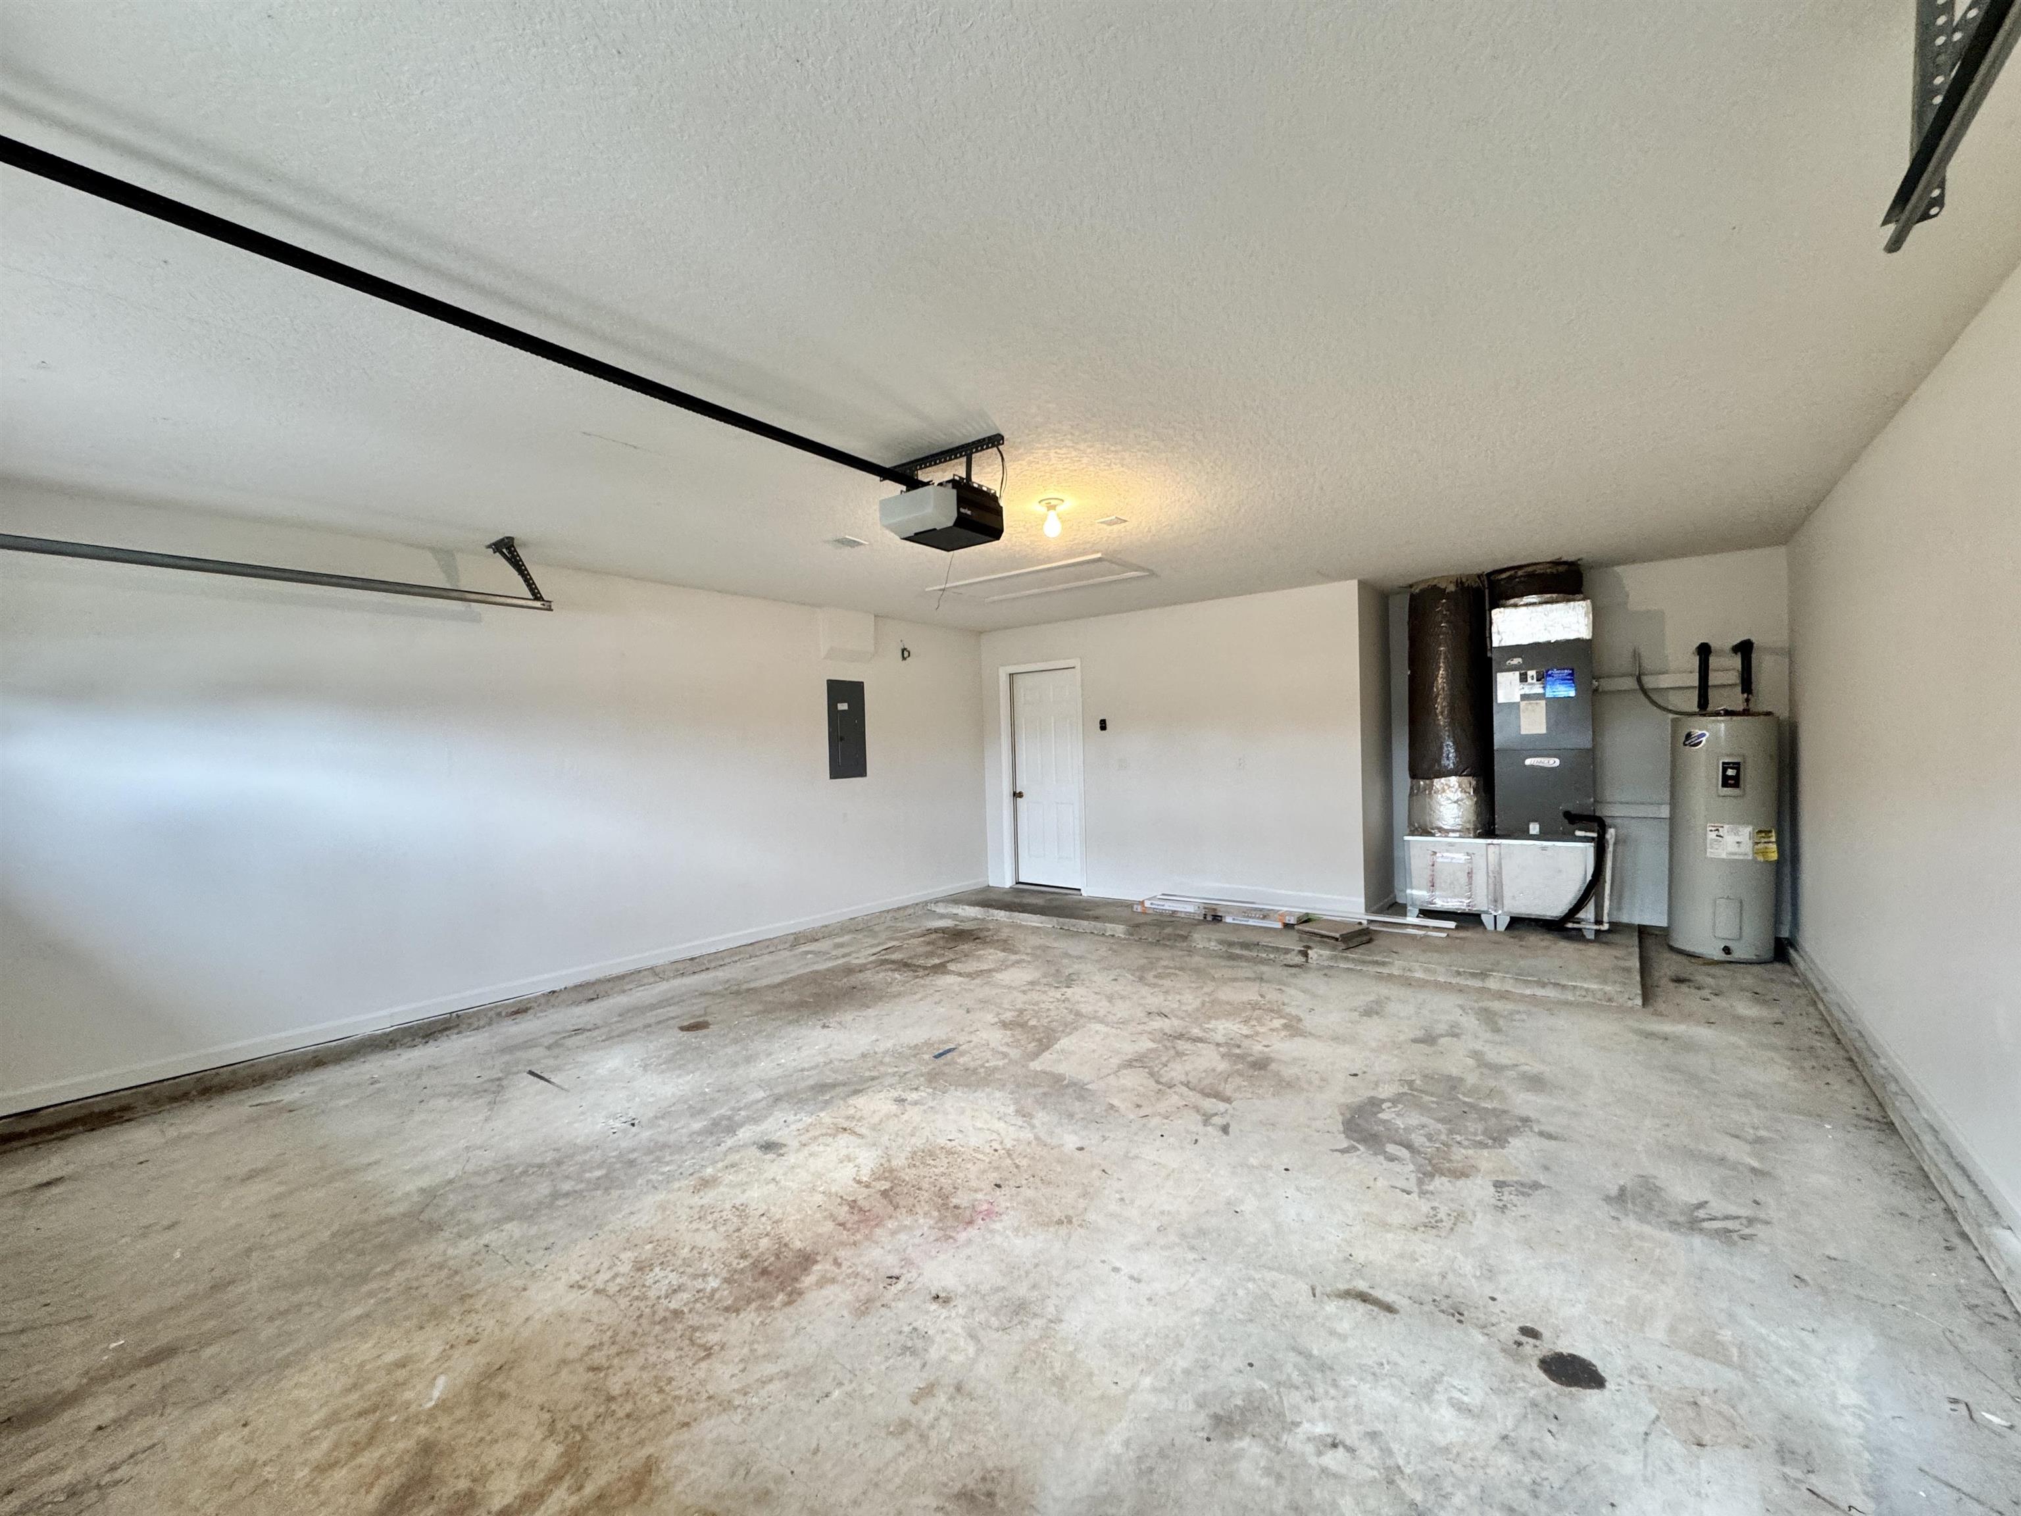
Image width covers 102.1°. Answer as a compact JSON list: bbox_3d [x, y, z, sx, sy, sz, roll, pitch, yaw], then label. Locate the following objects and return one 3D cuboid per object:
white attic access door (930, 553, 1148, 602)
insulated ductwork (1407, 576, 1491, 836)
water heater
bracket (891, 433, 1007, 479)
[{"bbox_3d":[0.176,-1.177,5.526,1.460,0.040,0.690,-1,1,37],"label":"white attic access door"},{"bbox_3d":[3.189,-0.357,5.947,0.525,1.830,0.525,-1,1,37],"label":"insulated ductwork"},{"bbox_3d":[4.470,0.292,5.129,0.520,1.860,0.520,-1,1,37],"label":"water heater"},{"bbox_3d":[-0.267,-1.127,3.111,0.620,0.050,0.050,-1,1,37],"label":"bracket"}]

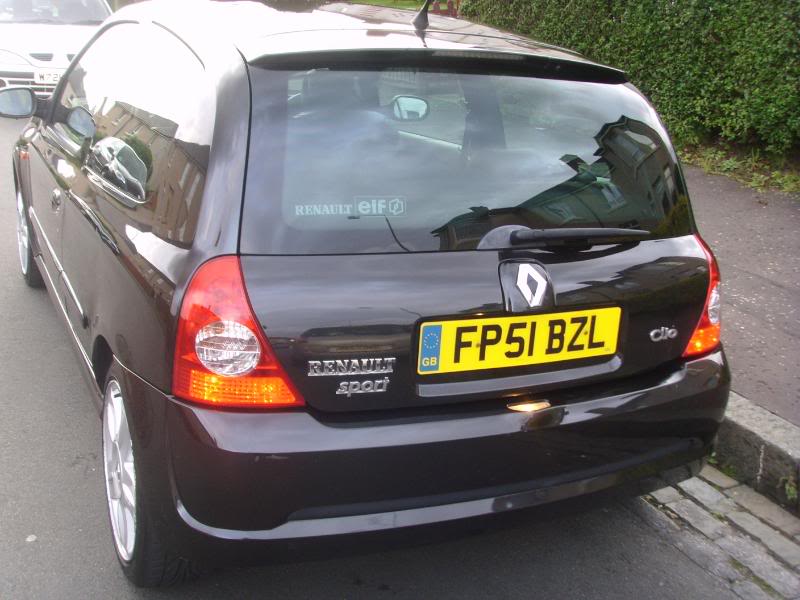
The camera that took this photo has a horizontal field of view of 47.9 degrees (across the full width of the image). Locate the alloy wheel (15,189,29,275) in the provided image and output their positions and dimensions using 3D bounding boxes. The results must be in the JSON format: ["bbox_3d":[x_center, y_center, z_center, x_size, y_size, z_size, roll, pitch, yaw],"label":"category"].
[{"bbox_3d":[-1.708,-0.335,4.324,0.180,0.430,0.430,-4,19,-27],"label":"alloy wheel"}]

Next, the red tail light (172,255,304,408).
[{"bbox_3d":[-0.318,0.058,1.768,0.251,0.288,0.164,-1,18,-19],"label":"red tail light"}]

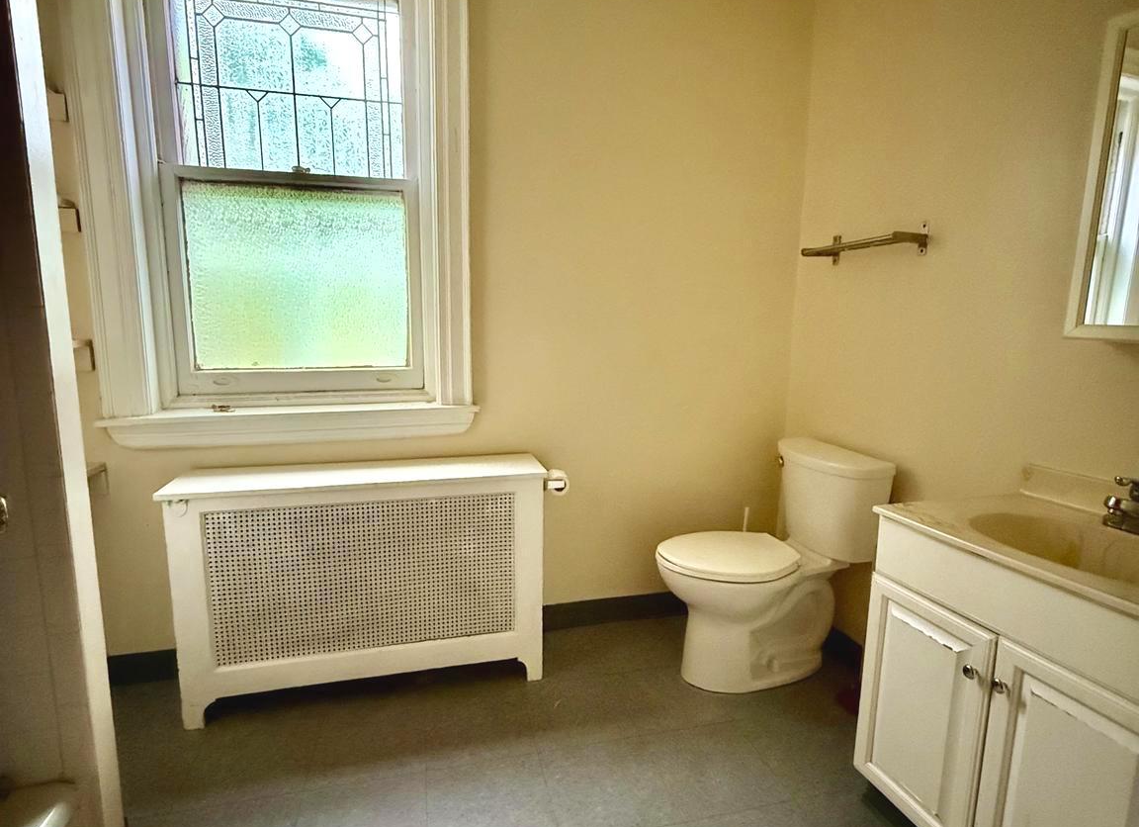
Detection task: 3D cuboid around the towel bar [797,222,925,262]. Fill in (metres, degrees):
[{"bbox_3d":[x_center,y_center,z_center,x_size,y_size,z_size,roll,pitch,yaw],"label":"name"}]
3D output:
[{"bbox_3d":[0.925,-0.537,1.952,0.117,0.096,0.424,-2,10,-14],"label":"towel bar"}]

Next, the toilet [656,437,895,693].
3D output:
[{"bbox_3d":[0.620,0.503,2.085,0.670,0.754,0.439,-2,10,-14],"label":"toilet"}]

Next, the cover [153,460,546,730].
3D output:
[{"bbox_3d":[-0.627,0.528,1.969,1.088,0.707,0.283,-2,10,-14],"label":"cover"}]

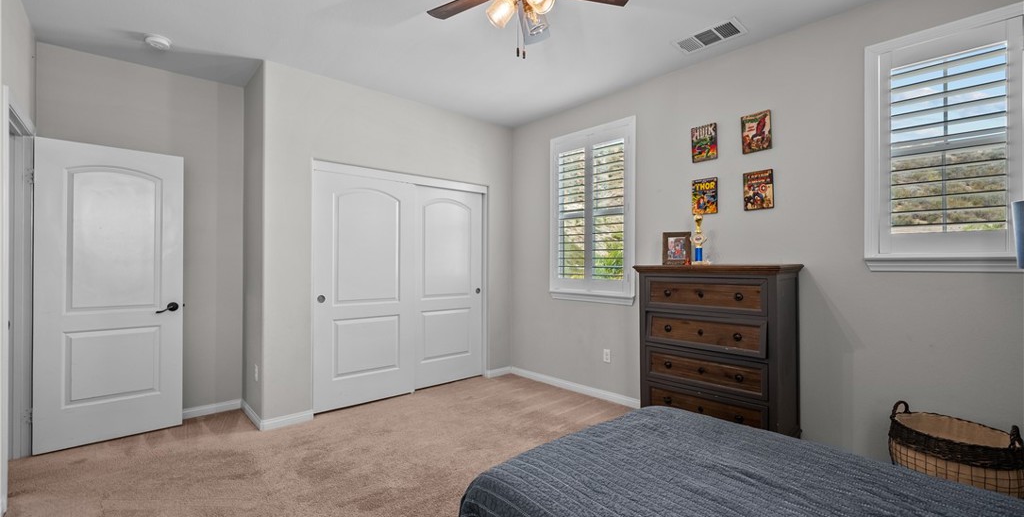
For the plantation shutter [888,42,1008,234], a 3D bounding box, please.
[{"bbox_3d":[2.316,-0.613,2.132,0.061,0.974,0.436,0,0,-44],"label":"plantation shutter"}]

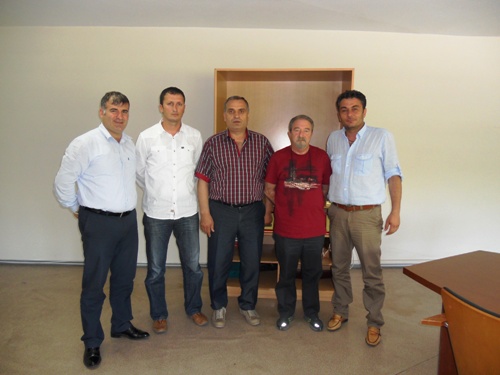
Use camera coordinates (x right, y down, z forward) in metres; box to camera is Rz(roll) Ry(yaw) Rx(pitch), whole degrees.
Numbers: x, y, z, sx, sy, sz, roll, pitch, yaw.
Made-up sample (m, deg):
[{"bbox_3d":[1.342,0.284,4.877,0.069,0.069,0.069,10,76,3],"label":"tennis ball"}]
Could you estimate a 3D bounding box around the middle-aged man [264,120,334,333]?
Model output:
[{"bbox_3d":[0.373,0.270,2.968,0.530,1.620,0.400,1,7,1],"label":"middle-aged man"}]

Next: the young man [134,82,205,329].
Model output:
[{"bbox_3d":[-0.588,0.176,2.921,0.540,1.793,0.400,-2,7,-18],"label":"young man"}]

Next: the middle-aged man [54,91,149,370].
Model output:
[{"bbox_3d":[-0.963,0.246,2.580,0.500,1.728,0.580,7,10,43],"label":"middle-aged man"}]

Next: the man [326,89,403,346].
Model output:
[{"bbox_3d":[0.815,0.204,2.851,0.570,1.793,0.460,5,8,28],"label":"man"}]

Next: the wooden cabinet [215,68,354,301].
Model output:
[{"bbox_3d":[0.300,-0.030,3.710,1.175,2.029,0.603,1,7,5],"label":"wooden cabinet"}]

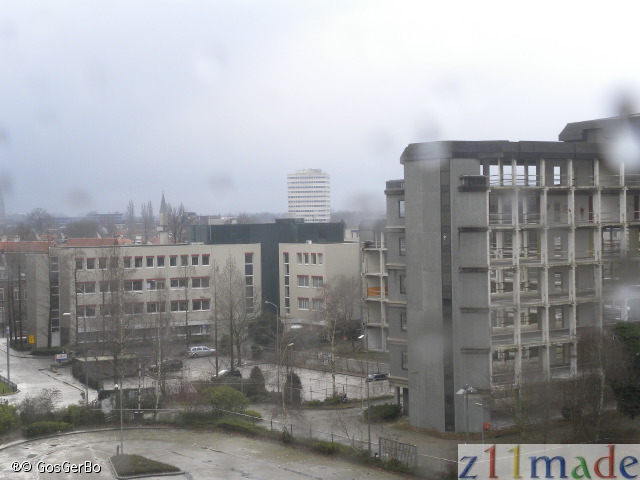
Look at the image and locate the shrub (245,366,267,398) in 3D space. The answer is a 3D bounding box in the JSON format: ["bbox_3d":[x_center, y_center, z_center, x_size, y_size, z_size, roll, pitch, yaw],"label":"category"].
[{"bbox_3d":[-7.016,15.661,133.867,2.000,3.200,2.000,-1,1,0],"label":"shrub"}]

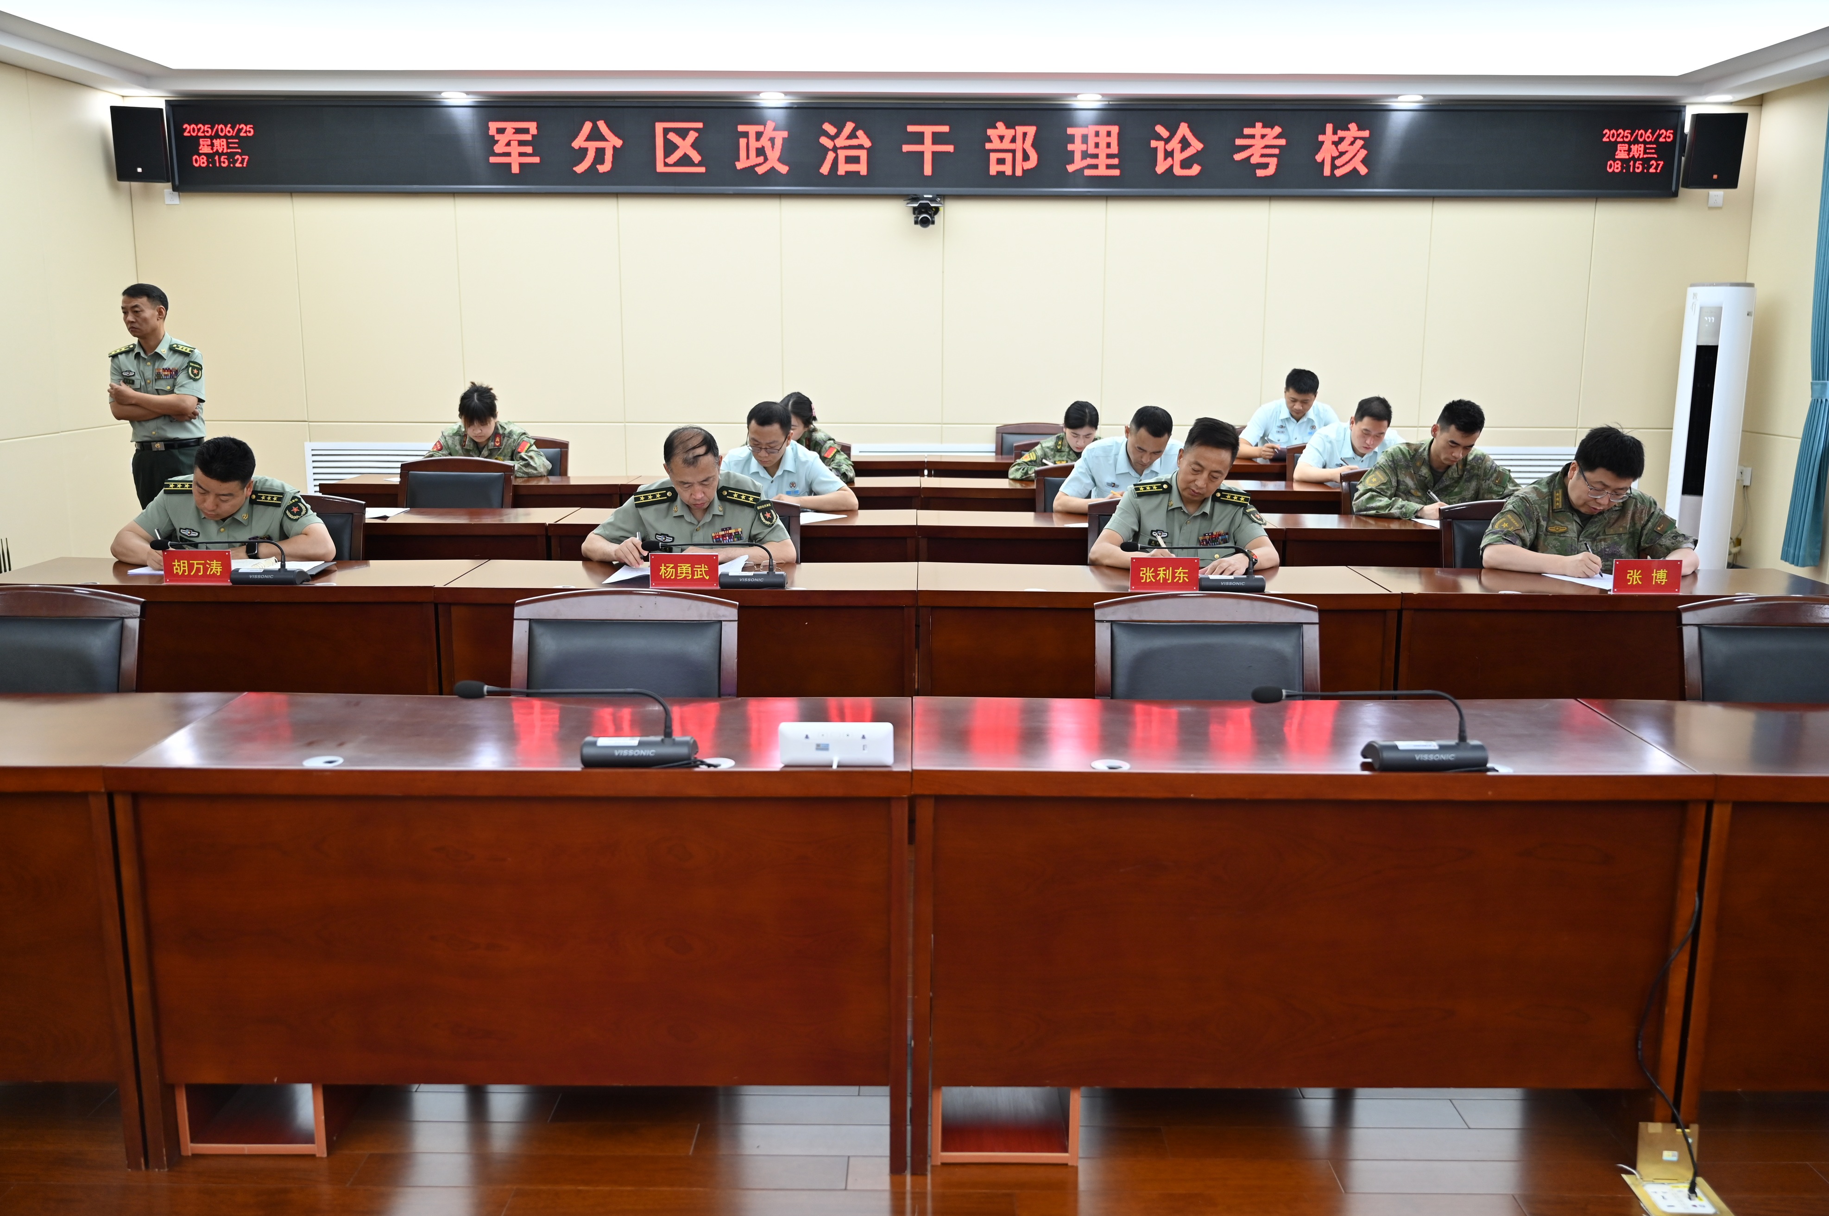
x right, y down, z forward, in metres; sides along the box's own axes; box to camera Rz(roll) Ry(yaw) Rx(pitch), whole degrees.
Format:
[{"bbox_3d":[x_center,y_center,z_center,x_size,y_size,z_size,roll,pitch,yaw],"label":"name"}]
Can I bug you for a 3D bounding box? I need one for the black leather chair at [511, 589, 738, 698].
[{"bbox_3d":[-0.634,0.475,3.174,0.500,0.955,0.580,0,11,0],"label":"black leather chair"}]

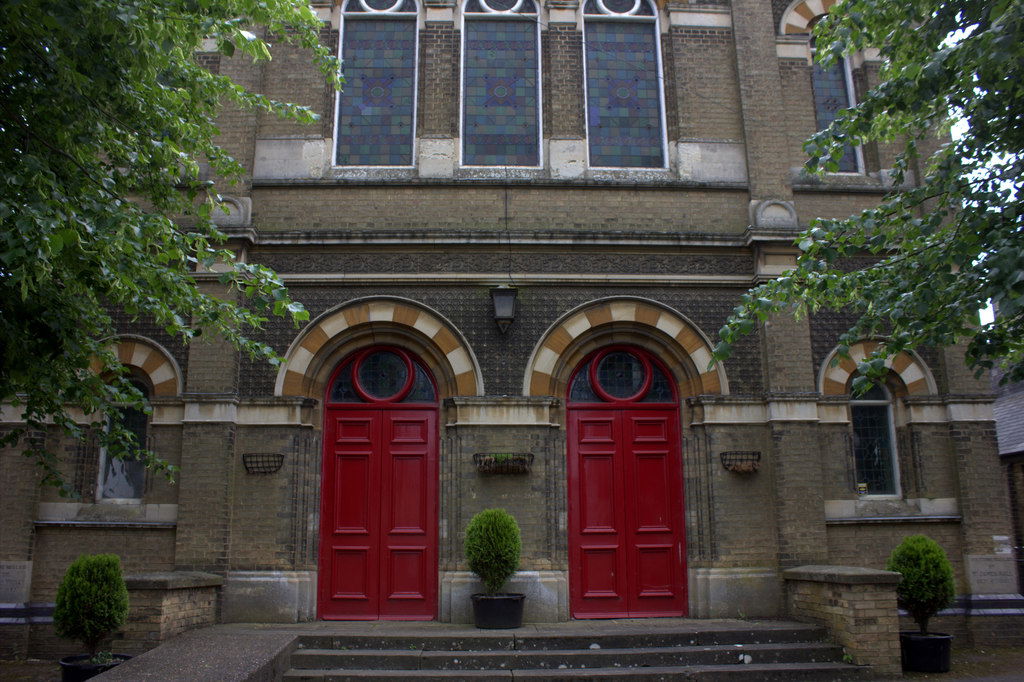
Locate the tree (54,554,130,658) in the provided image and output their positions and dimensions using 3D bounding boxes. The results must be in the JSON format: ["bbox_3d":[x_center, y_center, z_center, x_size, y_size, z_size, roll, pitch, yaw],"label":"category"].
[{"bbox_3d":[-3.803,2.400,7.201,0.594,0.890,0.594,0,-12,-2],"label":"tree"}]

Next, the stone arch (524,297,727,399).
[{"bbox_3d":[1.394,0.096,9.999,2.510,1.294,0.320,0,-13,-2],"label":"stone arch"}]

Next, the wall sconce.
[{"bbox_3d":[-0.092,-0.383,9.779,0.333,0.560,0.320,0,-13,-2],"label":"wall sconce"}]

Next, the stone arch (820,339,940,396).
[{"bbox_3d":[4.668,0.370,10.347,1.532,0.759,0.280,0,-13,-2],"label":"stone arch"}]

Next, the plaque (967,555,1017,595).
[{"bbox_3d":[5.793,2.822,9.621,0.596,0.446,0.060,0,-12,-2],"label":"plaque"}]

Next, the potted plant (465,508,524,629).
[{"bbox_3d":[-0.204,2.647,9.303,0.701,1.326,0.701,0,-12,-2],"label":"potted plant"}]

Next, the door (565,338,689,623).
[{"bbox_3d":[1.396,1.681,9.824,1.419,3.289,0.200,0,-13,-2],"label":"door"}]

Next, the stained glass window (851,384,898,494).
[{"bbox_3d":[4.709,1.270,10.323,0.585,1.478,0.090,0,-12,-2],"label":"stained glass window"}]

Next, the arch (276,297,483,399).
[{"bbox_3d":[-1.656,0.096,10.224,2.582,1.302,0.320,0,-12,-2],"label":"arch"}]

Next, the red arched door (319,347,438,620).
[{"bbox_3d":[-1.592,1.678,9.740,1.409,3.284,0.200,0,-13,-2],"label":"red arched door"}]

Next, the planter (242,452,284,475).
[{"bbox_3d":[-2.926,1.446,9.360,0.485,0.238,0.210,0,-13,-2],"label":"planter"}]

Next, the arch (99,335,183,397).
[{"bbox_3d":[-4.824,0.333,10.088,1.459,0.797,0.280,0,-13,-2],"label":"arch"}]

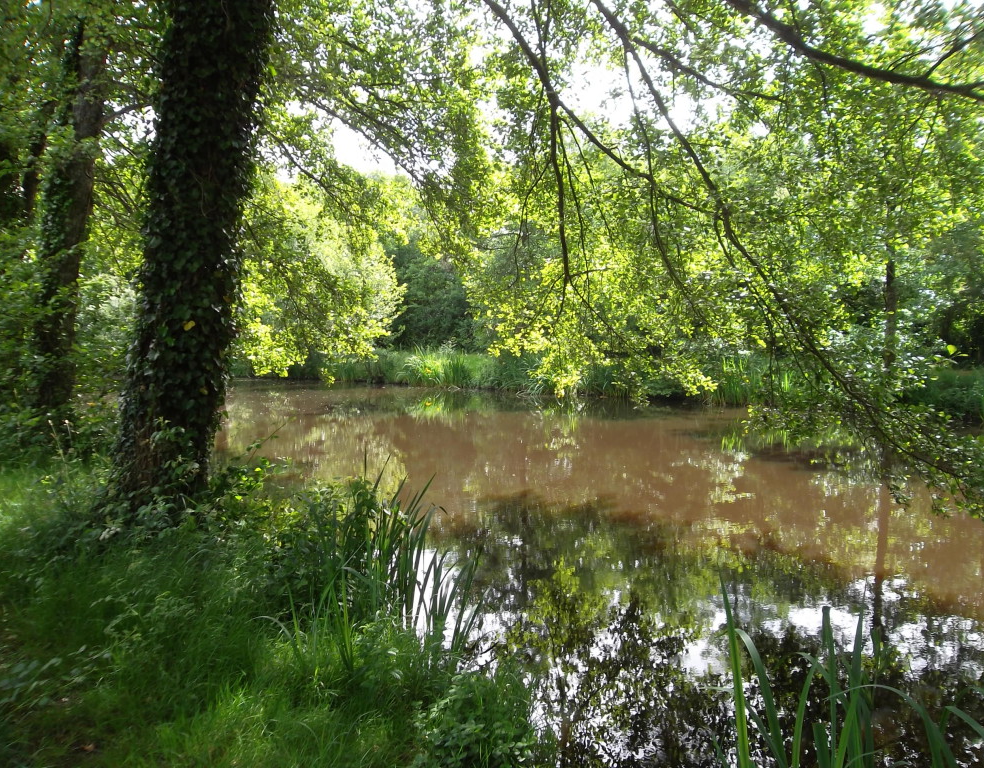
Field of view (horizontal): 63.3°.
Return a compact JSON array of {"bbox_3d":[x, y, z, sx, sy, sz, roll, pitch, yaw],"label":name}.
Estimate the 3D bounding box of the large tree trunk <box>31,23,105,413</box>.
[{"bbox_3d":[-6.450,-2.380,12.200,0.650,6.300,0.620,5,3,0],"label":"large tree trunk"}]

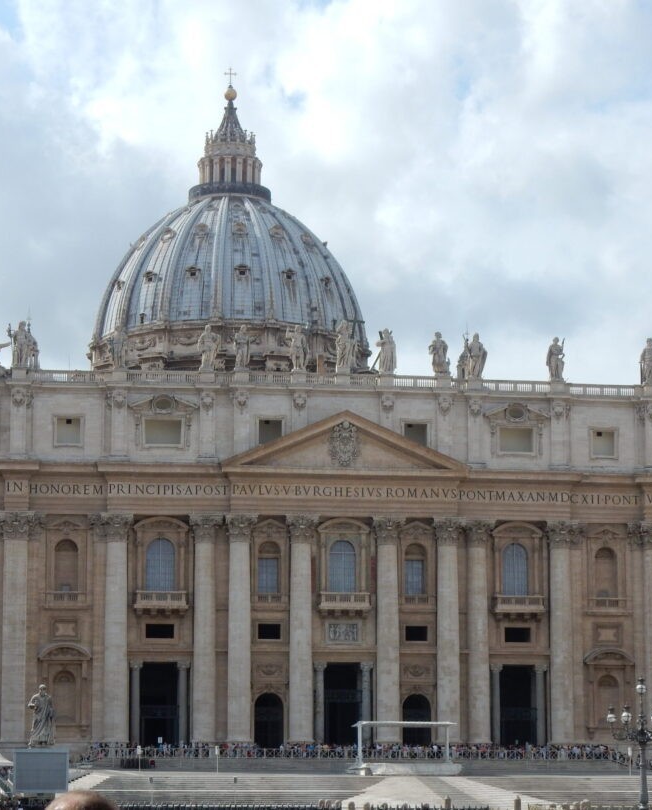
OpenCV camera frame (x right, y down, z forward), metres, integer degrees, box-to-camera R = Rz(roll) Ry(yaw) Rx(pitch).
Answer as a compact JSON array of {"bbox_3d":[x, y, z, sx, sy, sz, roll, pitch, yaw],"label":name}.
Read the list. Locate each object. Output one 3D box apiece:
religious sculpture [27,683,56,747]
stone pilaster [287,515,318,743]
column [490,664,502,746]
[{"bbox_3d":[-24.260,26.520,189.240,2.400,5.550,1.900,1,-10,-8],"label":"religious sculpture"},{"bbox_3d":[-2.851,26.891,266.523,3.600,27.302,3.500,1,-10,-8],"label":"stone pilaster"},{"bbox_3d":[20.730,36.580,269.310,1.400,10.010,1.400,1,-10,-8],"label":"column"}]

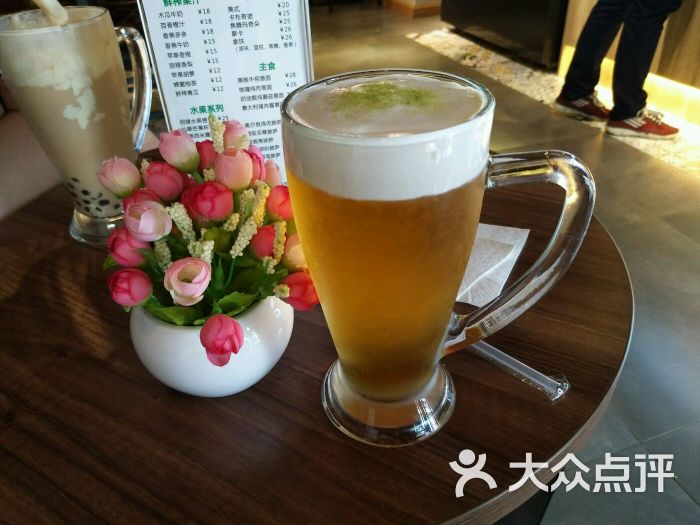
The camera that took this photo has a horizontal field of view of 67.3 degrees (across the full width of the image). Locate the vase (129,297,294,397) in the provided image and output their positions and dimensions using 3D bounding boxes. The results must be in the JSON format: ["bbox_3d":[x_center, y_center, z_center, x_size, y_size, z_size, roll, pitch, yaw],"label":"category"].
[{"bbox_3d":[-0.085,0.041,0.337,0.100,0.072,0.100,-3,36,0],"label":"vase"}]

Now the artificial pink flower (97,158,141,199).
[{"bbox_3d":[-0.125,-0.046,0.284,0.023,0.024,0.023,-20,28,27],"label":"artificial pink flower"}]

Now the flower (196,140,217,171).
[{"bbox_3d":[-0.083,-0.061,0.303,0.021,0.022,0.021,-7,30,0],"label":"flower"}]

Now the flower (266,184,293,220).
[{"bbox_3d":[-0.038,-0.034,0.302,0.023,0.022,0.022,-44,37,12],"label":"flower"}]

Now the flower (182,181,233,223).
[{"bbox_3d":[-0.073,-0.031,0.268,0.024,0.022,0.023,-11,5,-11],"label":"flower"}]

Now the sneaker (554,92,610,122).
[{"bbox_3d":[1.188,-0.802,2.645,0.105,0.106,0.290,-30,42,-33],"label":"sneaker"}]

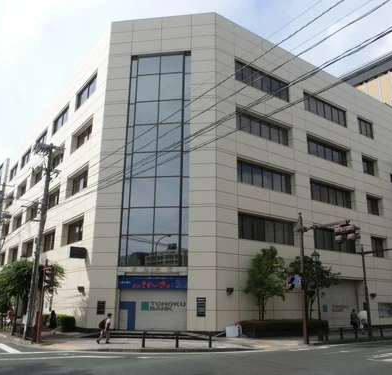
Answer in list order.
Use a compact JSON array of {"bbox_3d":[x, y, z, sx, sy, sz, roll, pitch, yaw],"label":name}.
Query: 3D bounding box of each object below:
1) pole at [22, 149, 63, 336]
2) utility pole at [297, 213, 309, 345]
[{"bbox_3d":[-9.927,3.057,26.180,2.100,12.681,1.000,2,-16,-6],"label":"pole"},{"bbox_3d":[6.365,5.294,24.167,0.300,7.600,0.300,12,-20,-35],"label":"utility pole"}]

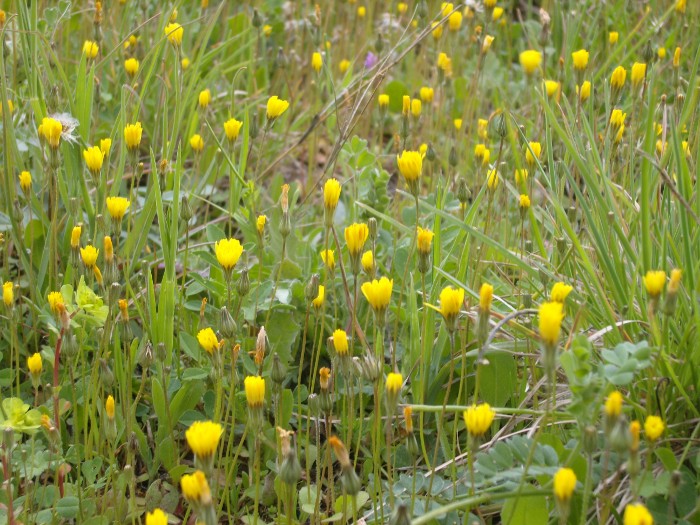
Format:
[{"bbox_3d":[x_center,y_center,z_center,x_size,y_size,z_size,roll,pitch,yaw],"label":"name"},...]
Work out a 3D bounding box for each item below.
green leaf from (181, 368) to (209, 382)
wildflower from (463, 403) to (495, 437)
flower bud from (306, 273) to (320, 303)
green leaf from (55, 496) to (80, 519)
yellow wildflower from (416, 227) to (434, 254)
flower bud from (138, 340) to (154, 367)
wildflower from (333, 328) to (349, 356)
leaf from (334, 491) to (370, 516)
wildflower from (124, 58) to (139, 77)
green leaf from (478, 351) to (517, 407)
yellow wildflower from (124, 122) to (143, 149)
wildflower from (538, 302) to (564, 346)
[{"bbox_3d":[-0.112,0.081,1.190,0.020,0.006,0.012,0,23,0],"label":"green leaf"},{"bbox_3d":[0.077,0.095,1.000,0.019,0.018,0.019,0,23,0],"label":"wildflower"},{"bbox_3d":[-0.024,0.017,1.092,0.007,0.018,0.007,15,19,-1],"label":"flower bud"},{"bbox_3d":[-0.184,0.160,1.080,0.016,0.011,0.010,0,23,0],"label":"green leaf"},{"bbox_3d":[0.052,-0.015,1.154,0.012,0.018,0.012,1,20,3],"label":"yellow wildflower"},{"bbox_3d":[-0.145,0.066,1.180,0.011,0.019,0.011,0,23,0],"label":"flower bud"},{"bbox_3d":[-0.006,0.050,1.030,0.009,0.016,0.009,0,20,0],"label":"wildflower"},{"bbox_3d":[0.001,0.160,1.100,0.025,0.011,0.016,0,23,0],"label":"leaf"},{"bbox_3d":[-0.210,-0.188,1.597,0.013,0.016,0.013,-3,20,-7],"label":"wildflower"},{"bbox_3d":[0.107,0.084,1.200,0.027,0.042,0.012,0,23,0],"label":"green leaf"},{"bbox_3d":[-0.193,-0.113,1.480,0.016,0.024,0.016,0,23,0],"label":"yellow wildflower"},{"bbox_3d":[0.106,0.032,0.875,0.013,0.023,0.013,3,20,7],"label":"wildflower"}]

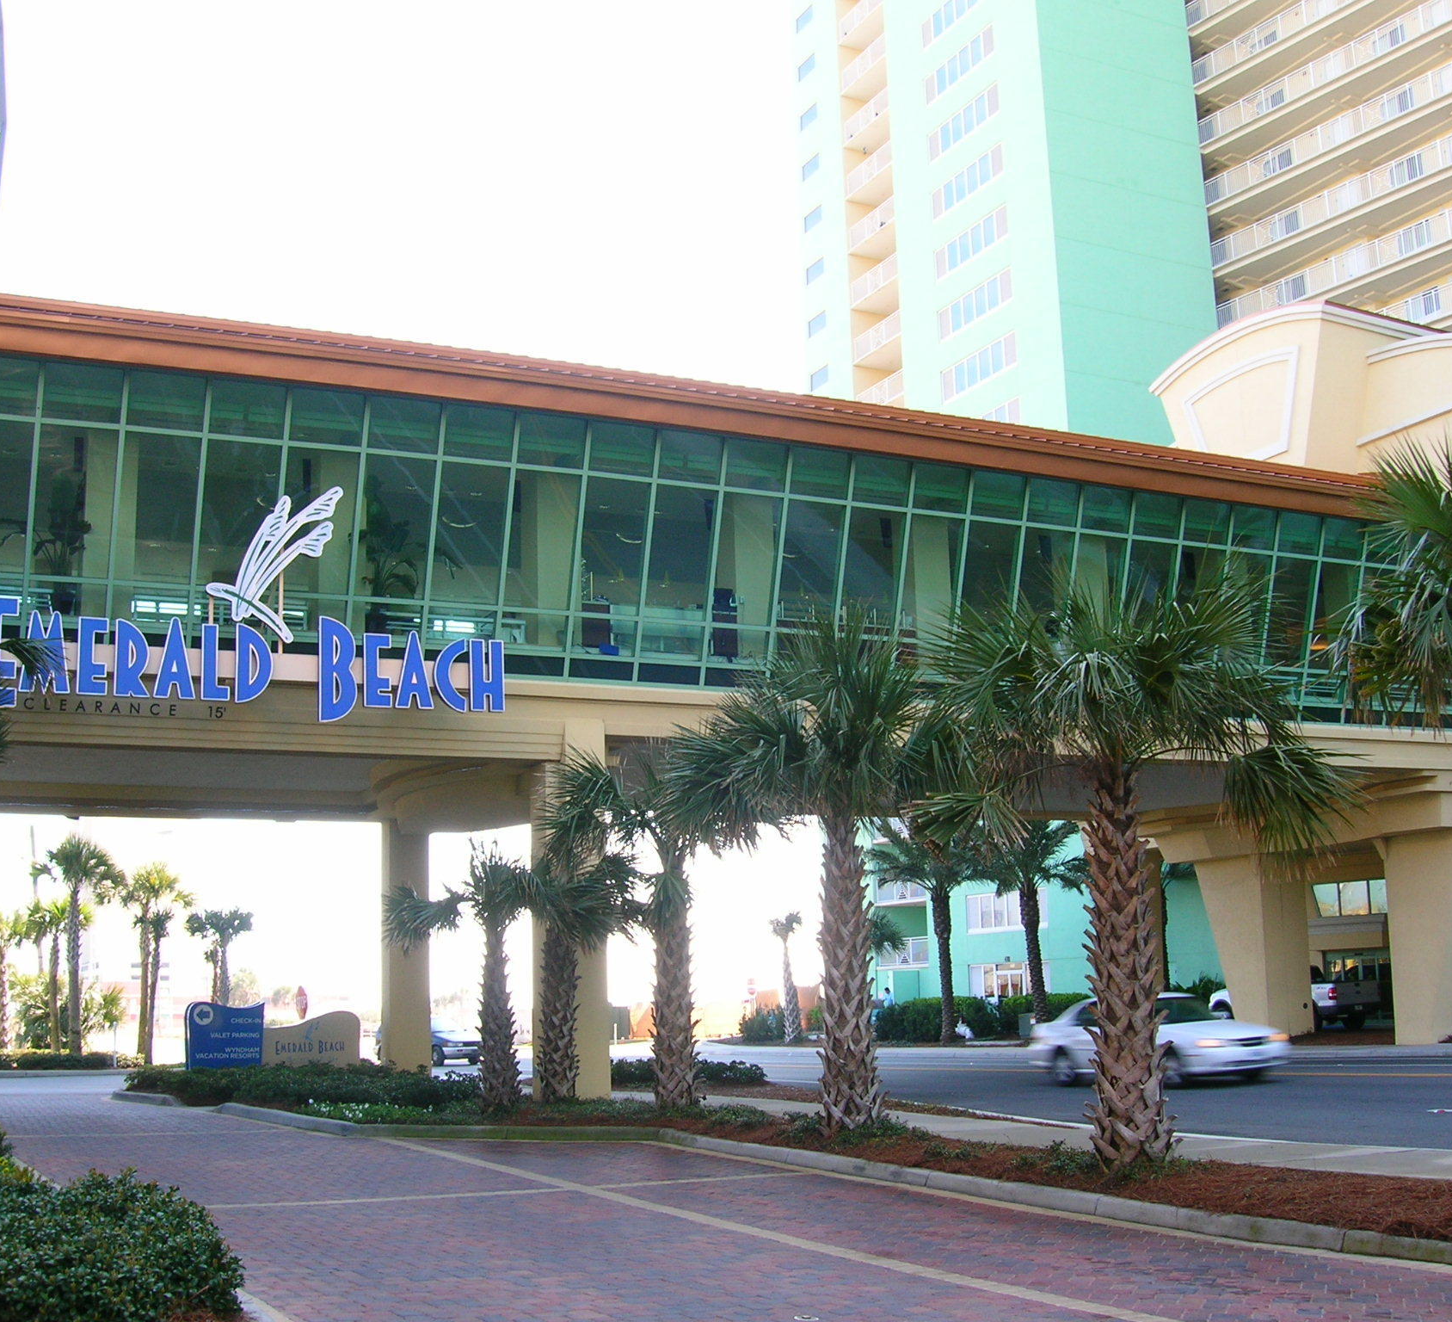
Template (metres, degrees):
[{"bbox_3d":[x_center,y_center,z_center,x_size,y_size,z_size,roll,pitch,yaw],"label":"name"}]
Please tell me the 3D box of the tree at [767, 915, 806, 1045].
[{"bbox_3d":[1.549,8.086,44.261,1.000,3.357,1.000,-2,-10,0],"label":"tree"}]

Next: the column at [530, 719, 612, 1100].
[{"bbox_3d":[-2.263,3.477,24.956,0.910,5.450,0.540,4,-12,-27],"label":"column"}]

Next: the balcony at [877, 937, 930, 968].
[{"bbox_3d":[8.635,12.869,76.318,1.900,1.264,4.317,4,-12,-26],"label":"balcony"}]

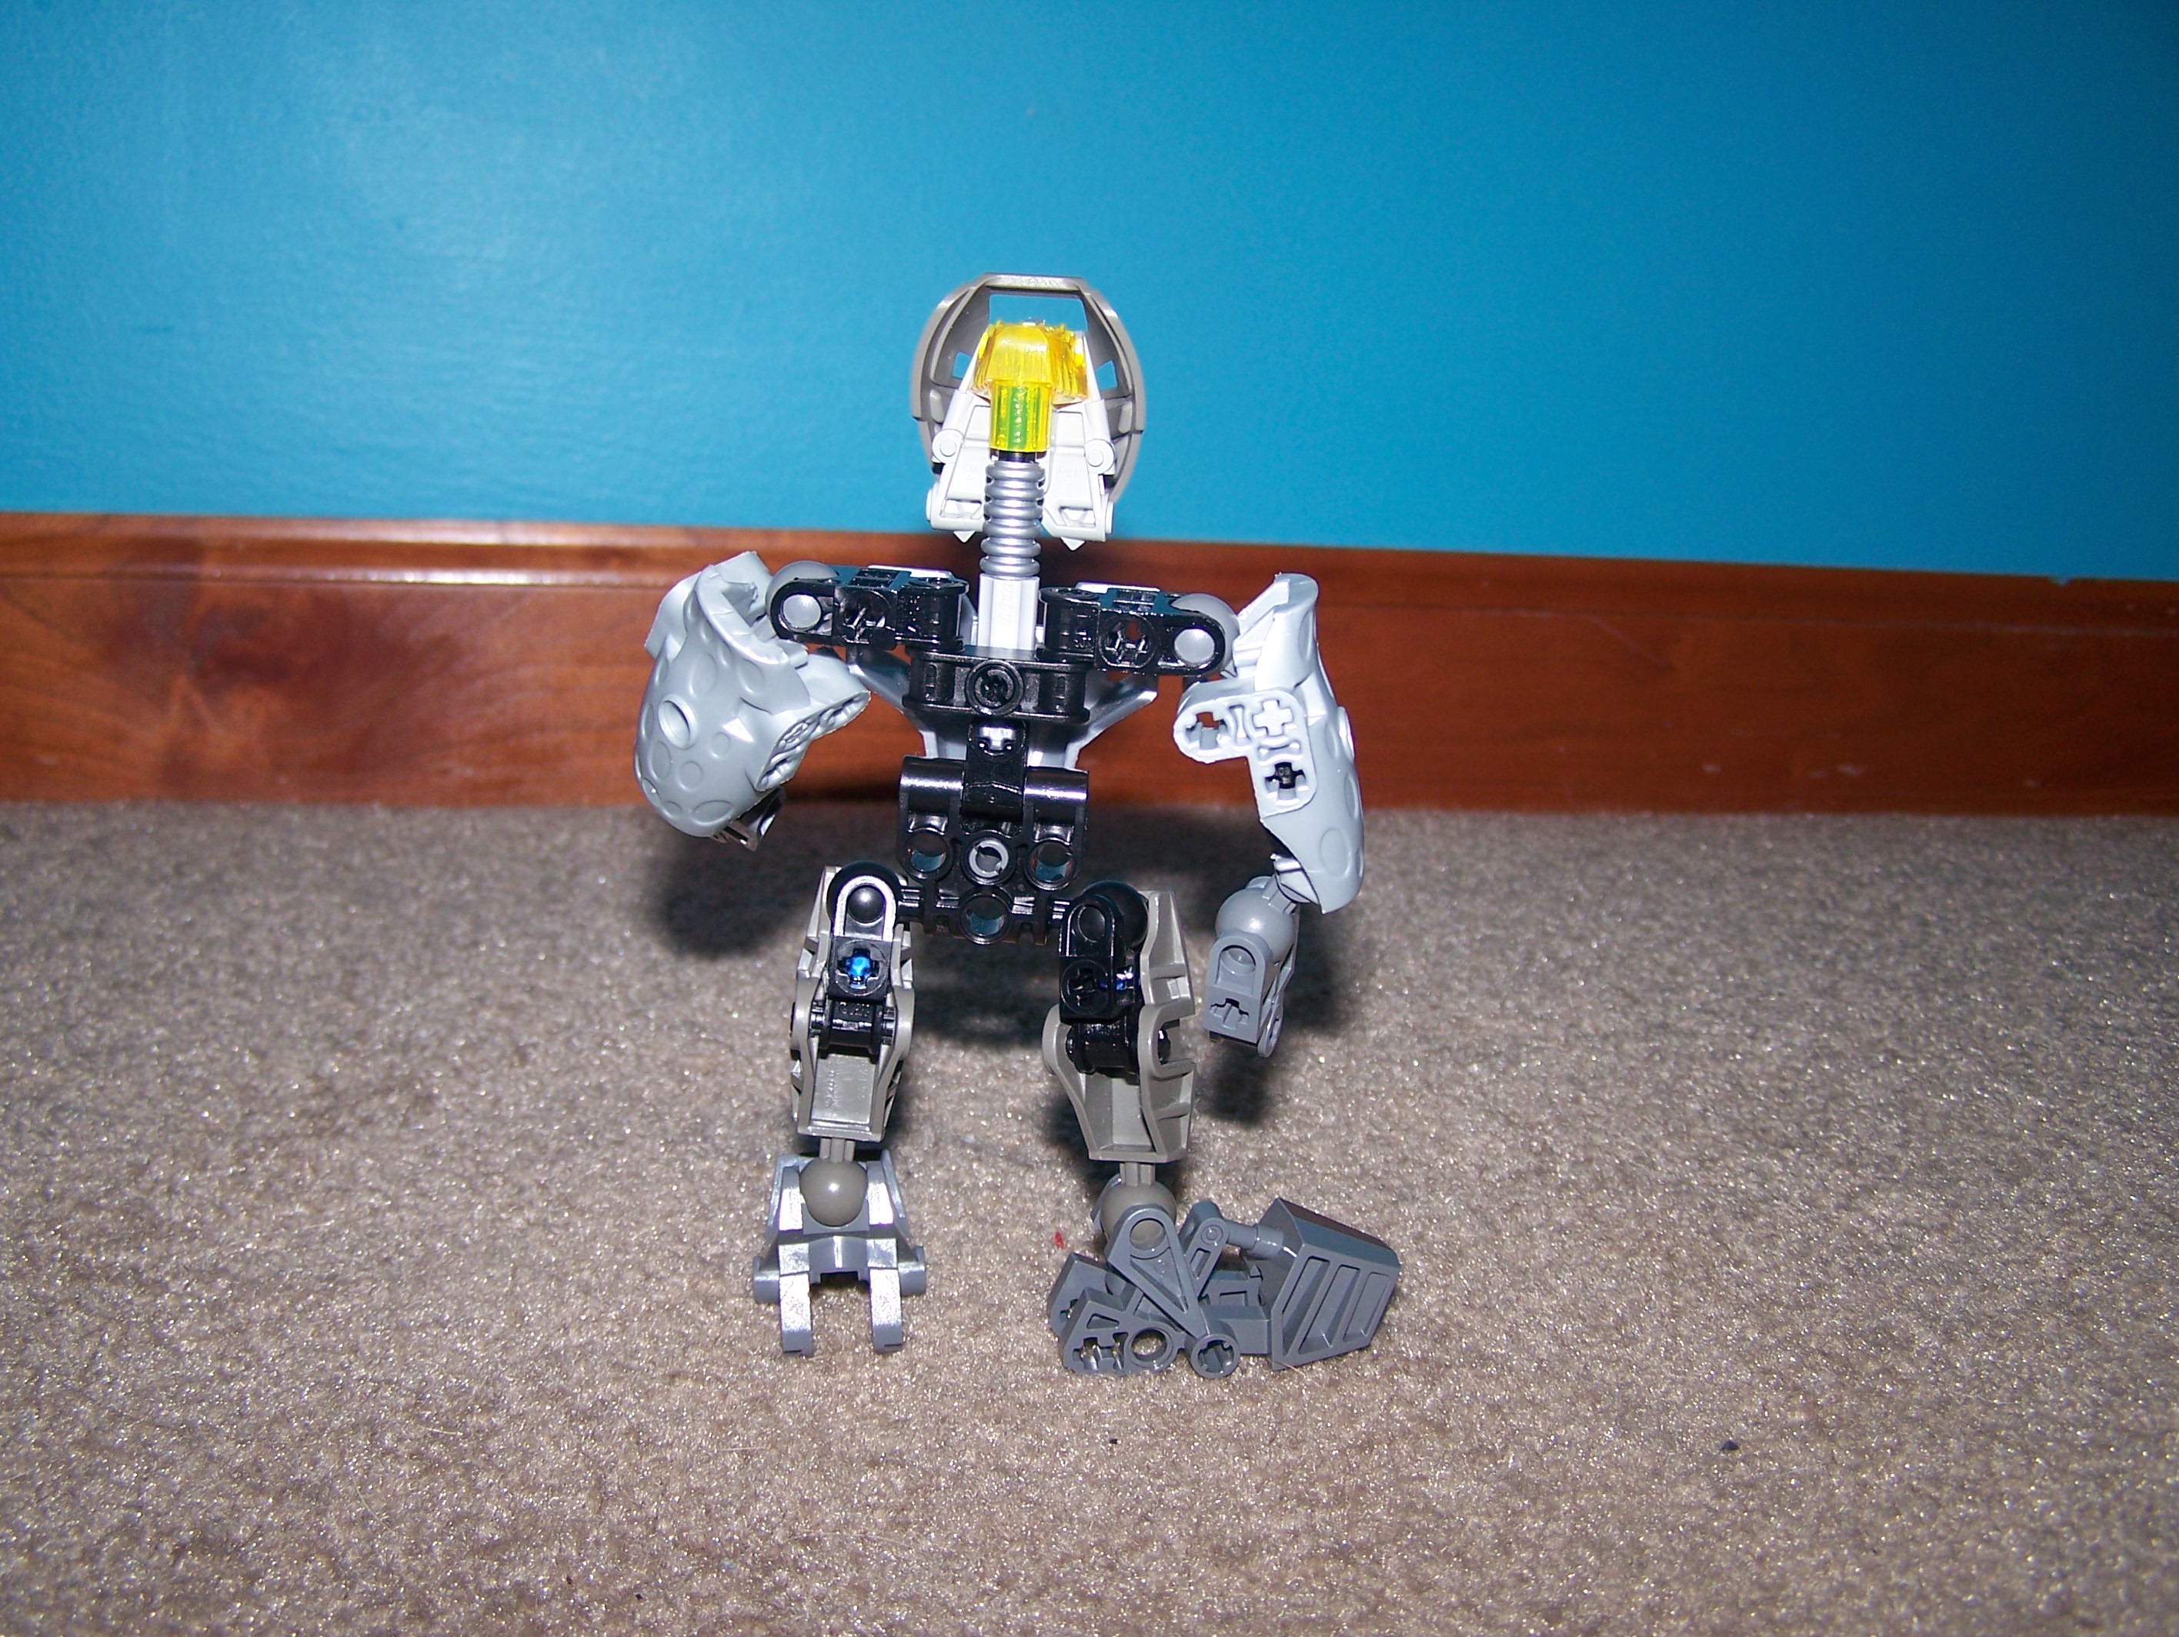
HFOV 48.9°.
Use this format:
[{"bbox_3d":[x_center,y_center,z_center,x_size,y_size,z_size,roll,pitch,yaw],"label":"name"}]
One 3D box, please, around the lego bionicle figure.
[{"bbox_3d":[-0.007,-0.001,0.319,0.101,0.143,0.063,3,11,2],"label":"lego bionicle figure"}]

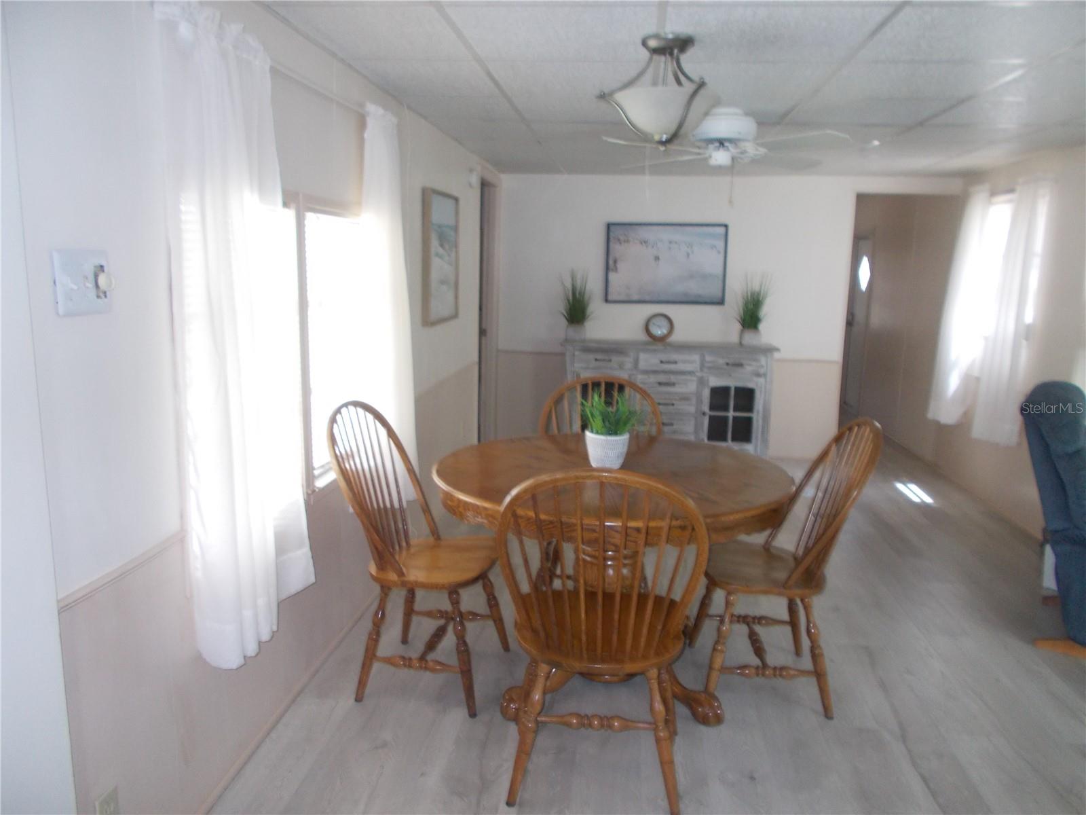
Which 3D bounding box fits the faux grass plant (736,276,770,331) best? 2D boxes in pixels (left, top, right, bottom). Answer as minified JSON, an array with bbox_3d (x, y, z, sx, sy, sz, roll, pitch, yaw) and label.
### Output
[{"bbox_3d":[1.552,-0.773,6.007,0.245,0.400,0.220,2,10,6],"label":"faux grass plant"}]

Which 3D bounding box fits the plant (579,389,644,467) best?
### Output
[{"bbox_3d":[0.241,0.078,2.886,0.210,0.265,0.200,2,10,6],"label":"plant"}]

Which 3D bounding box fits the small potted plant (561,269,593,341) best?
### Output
[{"bbox_3d":[0.254,-0.777,6.145,0.235,0.535,0.210,2,10,6],"label":"small potted plant"}]

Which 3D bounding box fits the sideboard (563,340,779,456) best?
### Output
[{"bbox_3d":[0.938,-0.044,6.224,1.555,0.905,0.410,2,10,6],"label":"sideboard"}]

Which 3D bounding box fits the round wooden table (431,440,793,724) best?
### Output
[{"bbox_3d":[0.233,0.594,2.910,1.235,0.765,1.235,1,10,0],"label":"round wooden table"}]

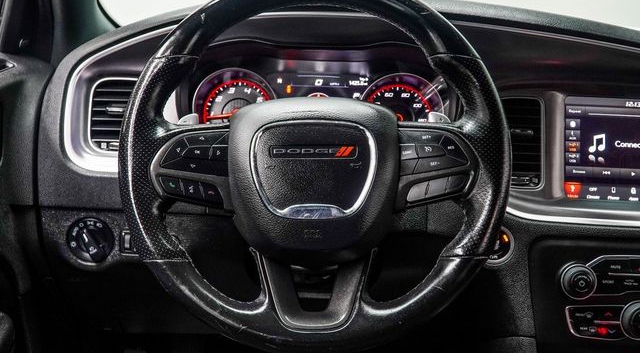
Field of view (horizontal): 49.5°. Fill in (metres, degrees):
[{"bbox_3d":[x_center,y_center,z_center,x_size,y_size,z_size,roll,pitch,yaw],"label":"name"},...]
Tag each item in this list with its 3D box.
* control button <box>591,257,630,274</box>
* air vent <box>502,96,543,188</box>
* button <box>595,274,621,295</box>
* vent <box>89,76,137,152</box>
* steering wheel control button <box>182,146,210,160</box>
[{"bbox_3d":[0.355,0.108,0.845,0.046,0.020,0.010,0,-14,0],"label":"control button"},{"bbox_3d":[0.247,-0.041,0.855,0.057,0.113,0.030,1,2,0],"label":"air vent"},{"bbox_3d":[0.352,0.132,0.848,0.032,0.027,0.008,1,-4,4],"label":"button"},{"bbox_3d":[-0.249,-0.077,0.865,0.080,0.094,0.030,1,2,-3],"label":"vent"},{"bbox_3d":[-0.123,-0.023,0.695,0.029,0.015,0.008,1,-7,0],"label":"steering wheel control button"}]

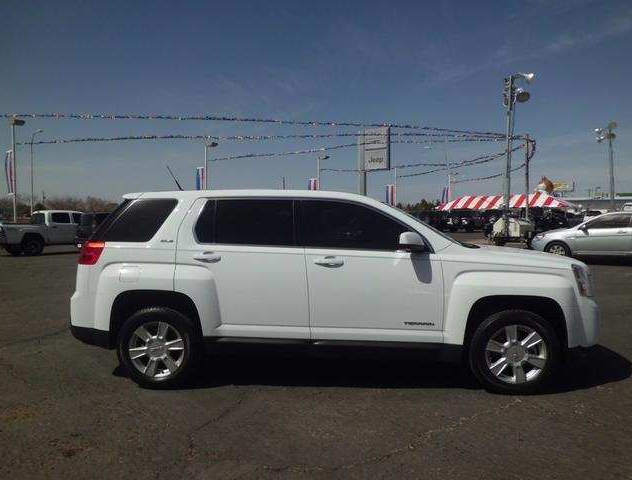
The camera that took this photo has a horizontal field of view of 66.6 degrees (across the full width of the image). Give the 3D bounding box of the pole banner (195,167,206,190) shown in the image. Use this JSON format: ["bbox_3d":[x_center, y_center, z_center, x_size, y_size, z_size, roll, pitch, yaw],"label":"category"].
[{"bbox_3d":[-7.772,-3.769,32.328,0.800,2.120,0.060,2,4,43],"label":"pole banner"}]

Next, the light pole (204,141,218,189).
[{"bbox_3d":[-6.942,-3.242,31.686,1.150,6.418,0.400,2,4,43],"label":"light pole"}]

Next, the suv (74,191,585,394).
[{"bbox_3d":[0.156,0.350,4.703,4.700,1.690,1.880,0,3,5],"label":"suv"}]

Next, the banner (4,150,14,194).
[{"bbox_3d":[-15.427,-3.337,24.216,0.800,2.172,0.080,2,4,43],"label":"banner"}]

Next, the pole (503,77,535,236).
[{"bbox_3d":[8.973,-3.722,21.300,1.319,7.400,1.100,-1,3,0],"label":"pole"}]

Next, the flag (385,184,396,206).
[{"bbox_3d":[7.520,-4.414,48.563,0.800,2.120,0.060,2,4,43],"label":"flag"}]

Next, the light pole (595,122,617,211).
[{"bbox_3d":[18.416,-4.016,30.500,1.328,6.879,1.100,-1,3,0],"label":"light pole"}]

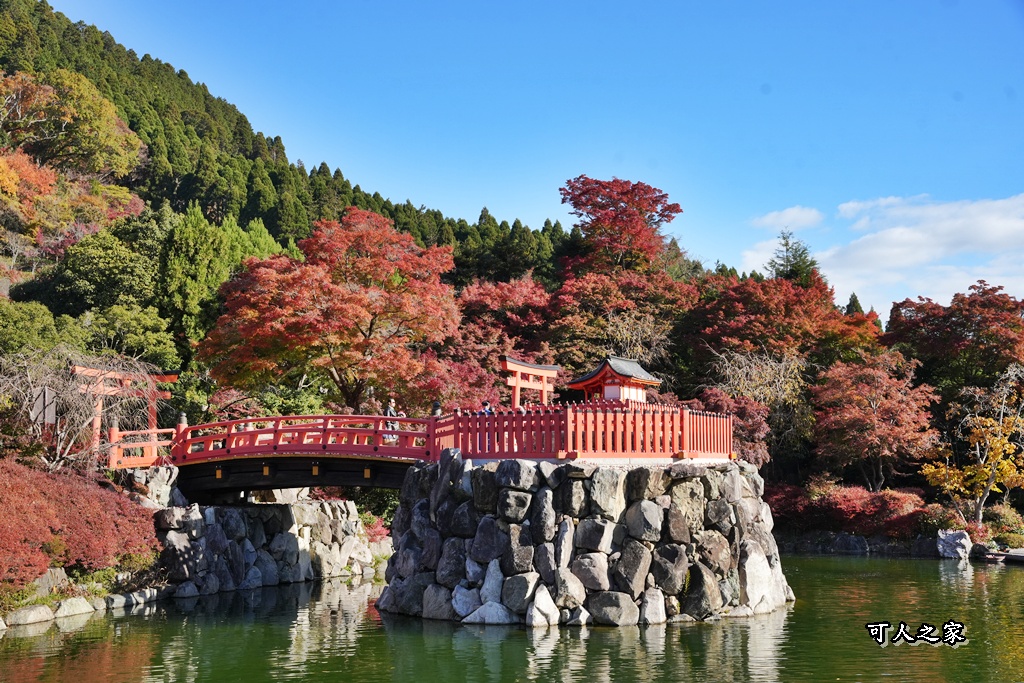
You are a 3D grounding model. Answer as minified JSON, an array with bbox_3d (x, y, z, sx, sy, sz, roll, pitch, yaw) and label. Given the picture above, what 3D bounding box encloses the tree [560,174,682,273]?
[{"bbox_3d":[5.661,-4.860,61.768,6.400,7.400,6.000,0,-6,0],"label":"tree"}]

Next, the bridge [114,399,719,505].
[{"bbox_3d":[-3.800,3.458,36.336,21.000,3.400,7.300,-2,-6,22],"label":"bridge"}]

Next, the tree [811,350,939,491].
[{"bbox_3d":[16.659,3.630,54.908,6.000,6.600,5.600,0,-6,0],"label":"tree"}]

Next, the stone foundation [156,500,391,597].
[{"bbox_3d":[-8.200,6.694,39.938,2.500,2.750,9.000,-4,-7,36],"label":"stone foundation"}]

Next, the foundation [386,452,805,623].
[{"bbox_3d":[2.200,5.341,34.845,12.400,4.450,11.500,-1,-6,6],"label":"foundation"}]

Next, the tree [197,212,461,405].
[{"bbox_3d":[-7.535,-0.991,49.331,10.600,9.100,9.600,0,-6,0],"label":"tree"}]

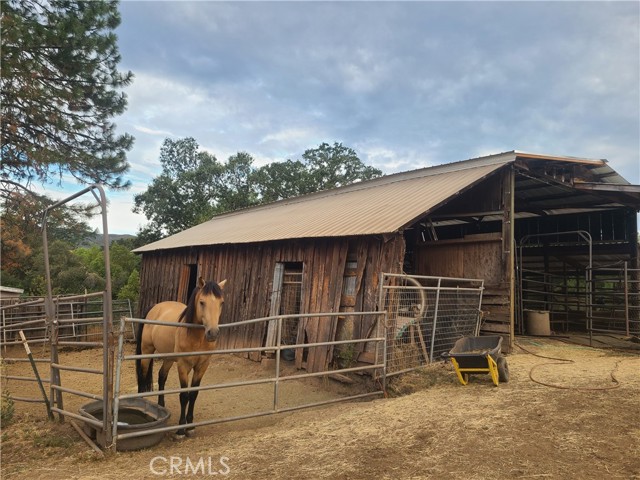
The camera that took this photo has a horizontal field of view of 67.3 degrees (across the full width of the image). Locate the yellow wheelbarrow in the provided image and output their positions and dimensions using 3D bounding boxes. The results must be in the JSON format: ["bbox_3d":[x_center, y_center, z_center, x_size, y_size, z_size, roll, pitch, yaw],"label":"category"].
[{"bbox_3d":[2.576,1.976,7.686,0.700,0.690,1.320,-1,-3,27],"label":"yellow wheelbarrow"}]

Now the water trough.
[{"bbox_3d":[-2.223,2.101,5.500,1.304,0.280,0.752,-3,-4,45],"label":"water trough"}]

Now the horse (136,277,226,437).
[{"bbox_3d":[-1.791,1.356,5.904,0.620,1.800,2.080,2,-3,-32],"label":"horse"}]

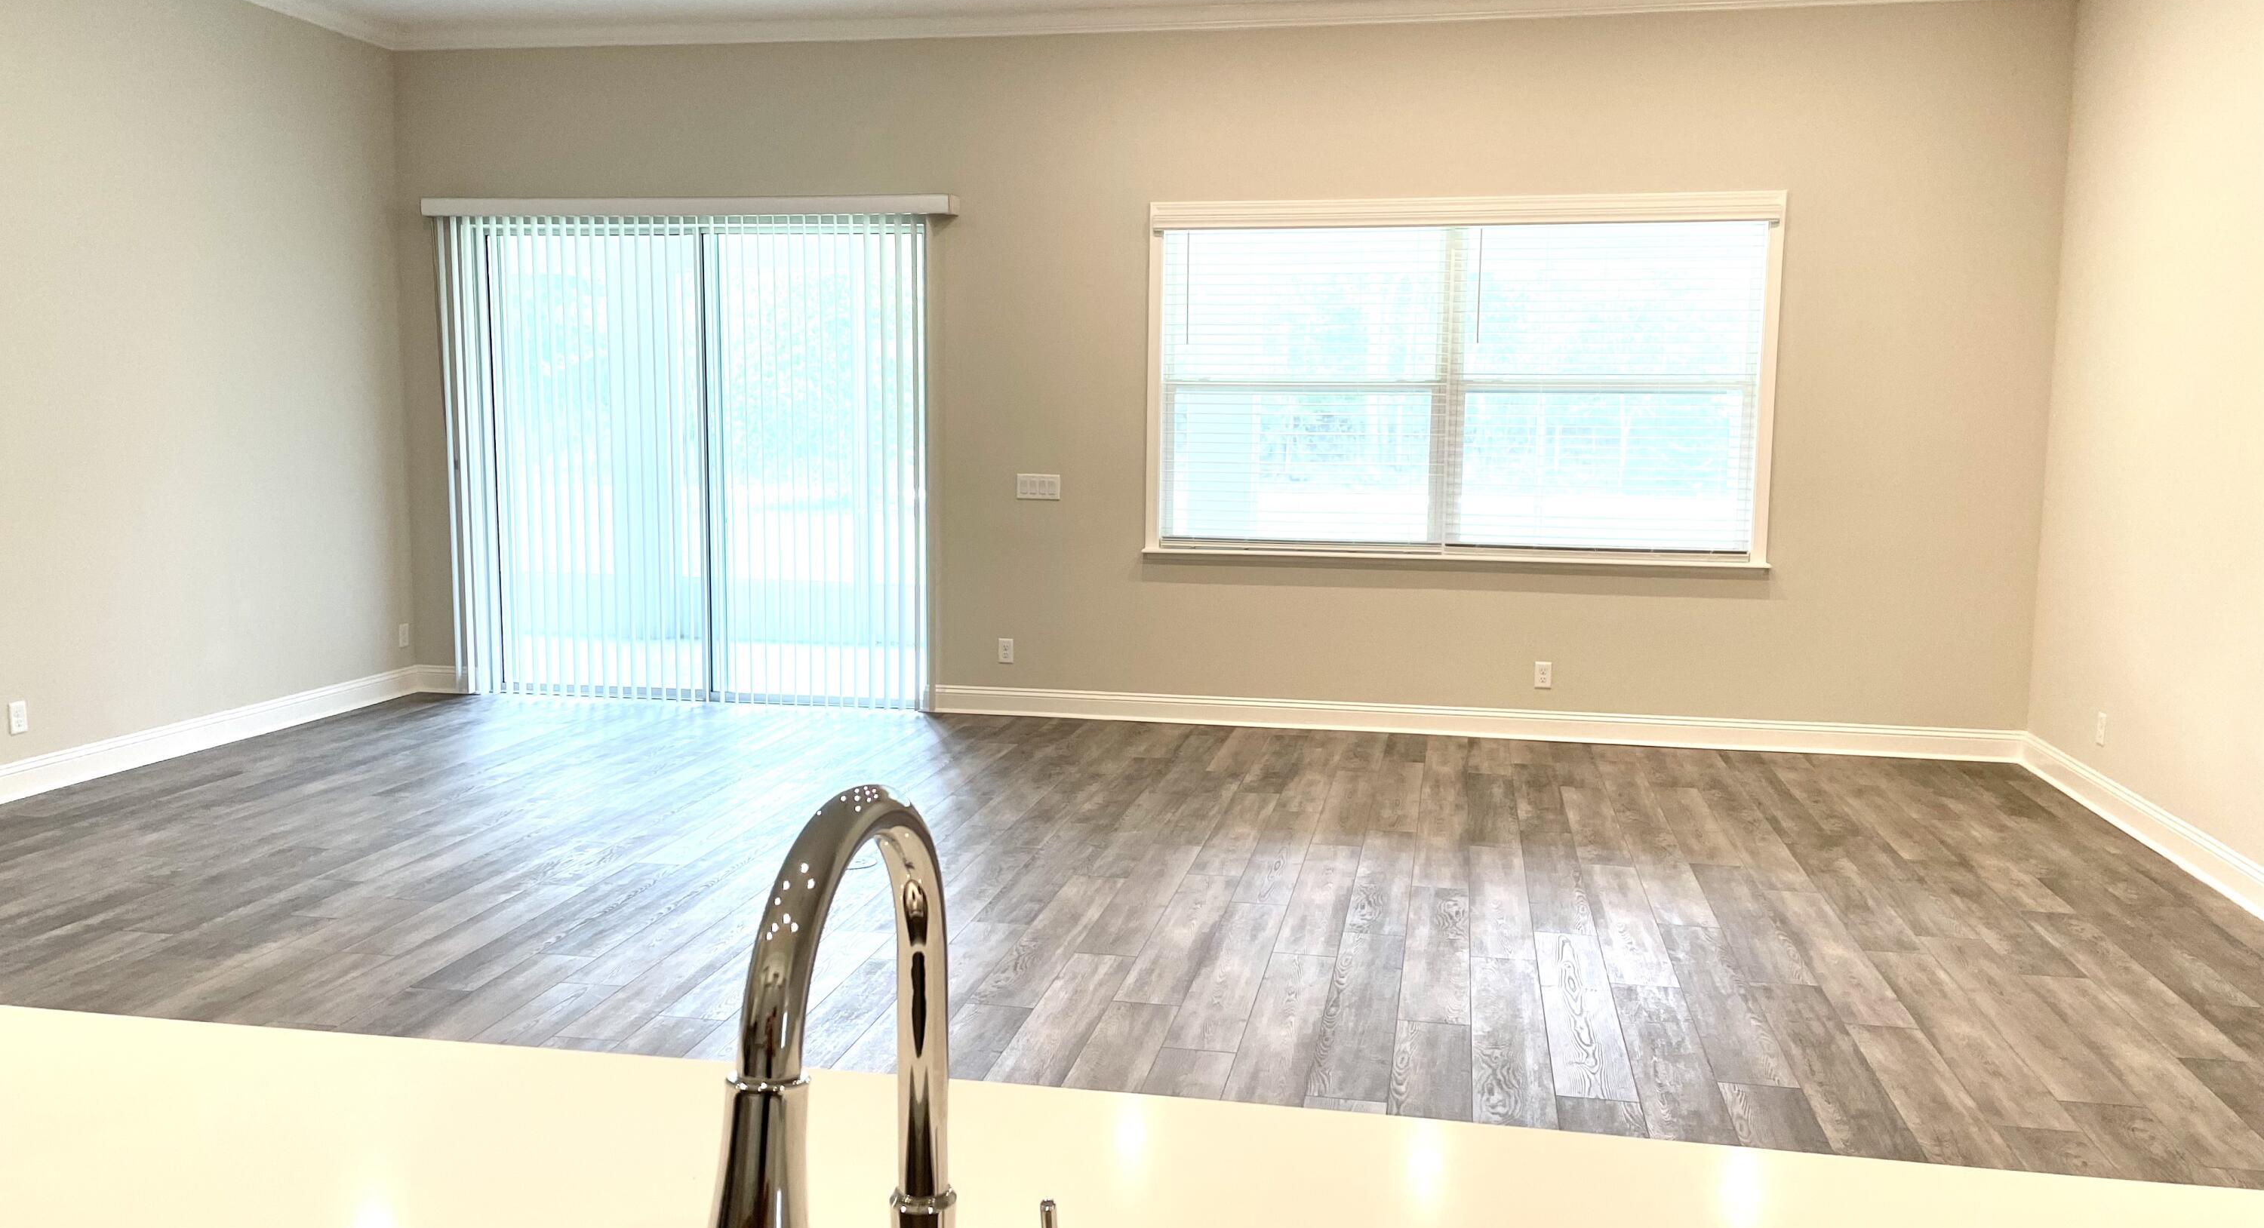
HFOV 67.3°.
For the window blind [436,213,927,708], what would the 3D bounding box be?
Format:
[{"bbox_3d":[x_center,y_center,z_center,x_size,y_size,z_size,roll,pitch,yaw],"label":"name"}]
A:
[{"bbox_3d":[-2.190,-0.730,8.241,2.491,2.350,0.100,2,7,11],"label":"window blind"}]

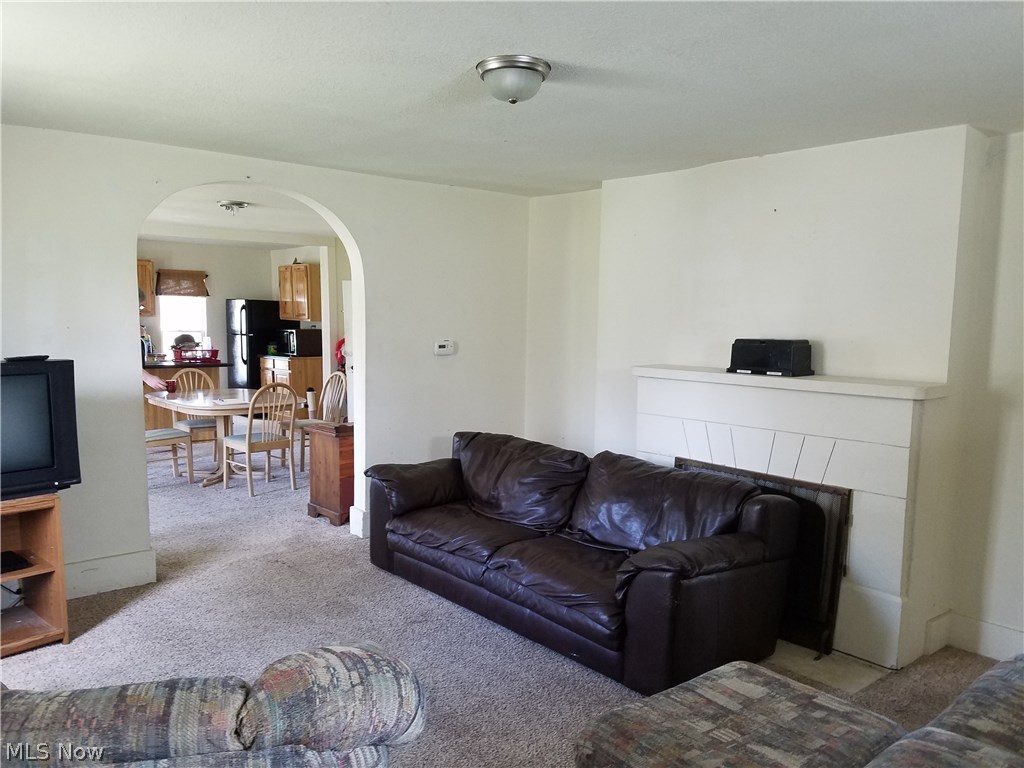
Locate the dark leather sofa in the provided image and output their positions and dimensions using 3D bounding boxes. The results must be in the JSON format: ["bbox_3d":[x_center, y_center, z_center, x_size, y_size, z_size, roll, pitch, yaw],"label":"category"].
[{"bbox_3d":[0.205,0.785,4.136,0.911,0.761,2.300,-5,8,-42],"label":"dark leather sofa"}]

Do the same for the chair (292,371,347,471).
[{"bbox_3d":[-1.958,0.340,7.592,0.550,0.934,0.455,-5,8,-42],"label":"chair"}]

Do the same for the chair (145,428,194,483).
[{"bbox_3d":[-3.161,0.414,6.762,0.549,0.934,0.471,-5,8,-42],"label":"chair"}]

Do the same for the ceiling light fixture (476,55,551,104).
[{"bbox_3d":[0.007,-1.091,2.813,0.275,0.122,0.275,0,6,0],"label":"ceiling light fixture"}]

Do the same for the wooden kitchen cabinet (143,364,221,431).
[{"bbox_3d":[-3.985,0.207,8.858,1.013,0.918,0.644,-5,8,-42],"label":"wooden kitchen cabinet"}]

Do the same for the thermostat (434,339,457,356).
[{"bbox_3d":[-0.477,-0.262,5.617,0.165,0.119,0.035,-5,8,-42],"label":"thermostat"}]

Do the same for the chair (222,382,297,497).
[{"bbox_3d":[-2.151,0.437,6.598,0.557,0.934,0.455,6,8,43],"label":"chair"}]

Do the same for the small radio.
[{"bbox_3d":[1.337,-0.138,3.939,0.251,0.179,0.330,-5,8,-42],"label":"small radio"}]

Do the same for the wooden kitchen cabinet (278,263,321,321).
[{"bbox_3d":[-2.813,-1.245,10.478,0.314,0.741,0.926,-5,8,-42],"label":"wooden kitchen cabinet"}]

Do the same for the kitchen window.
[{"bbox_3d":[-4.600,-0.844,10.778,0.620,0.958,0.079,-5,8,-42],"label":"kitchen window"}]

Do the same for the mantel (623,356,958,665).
[{"bbox_3d":[1.335,0.570,3.959,0.487,1.240,1.507,-5,8,-42],"label":"mantel"}]

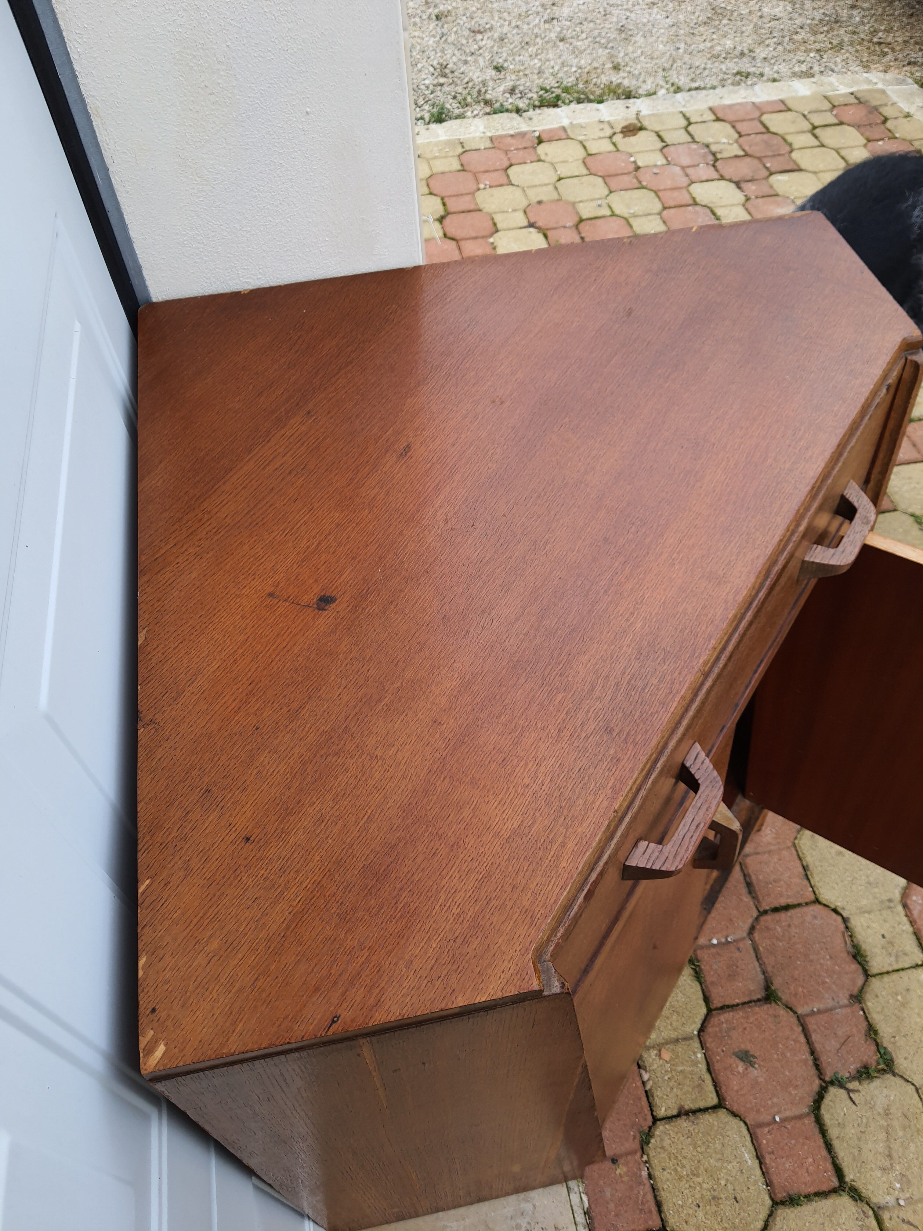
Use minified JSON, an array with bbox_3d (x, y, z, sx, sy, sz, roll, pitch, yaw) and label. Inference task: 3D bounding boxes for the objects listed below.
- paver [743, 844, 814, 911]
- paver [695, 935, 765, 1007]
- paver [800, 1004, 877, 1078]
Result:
[{"bbox_3d":[0.463,0.403,1.373,0.081,0.055,0.081,-10,53,-5],"label":"paver"},{"bbox_3d":[0.372,0.509,1.298,0.081,0.055,0.081,-10,53,-5],"label":"paver"},{"bbox_3d":[0.504,0.578,1.240,0.081,0.055,0.081,-10,53,-5],"label":"paver"}]

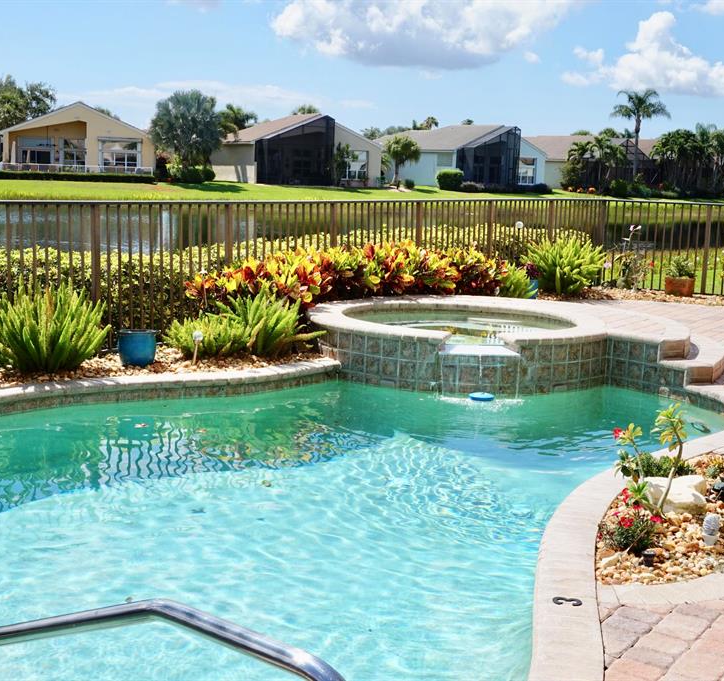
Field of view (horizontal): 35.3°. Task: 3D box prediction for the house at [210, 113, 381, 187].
[{"bbox_3d":[-5.582,-15.776,93.863,10.600,5.600,14.000,-2,9,-20],"label":"house"}]

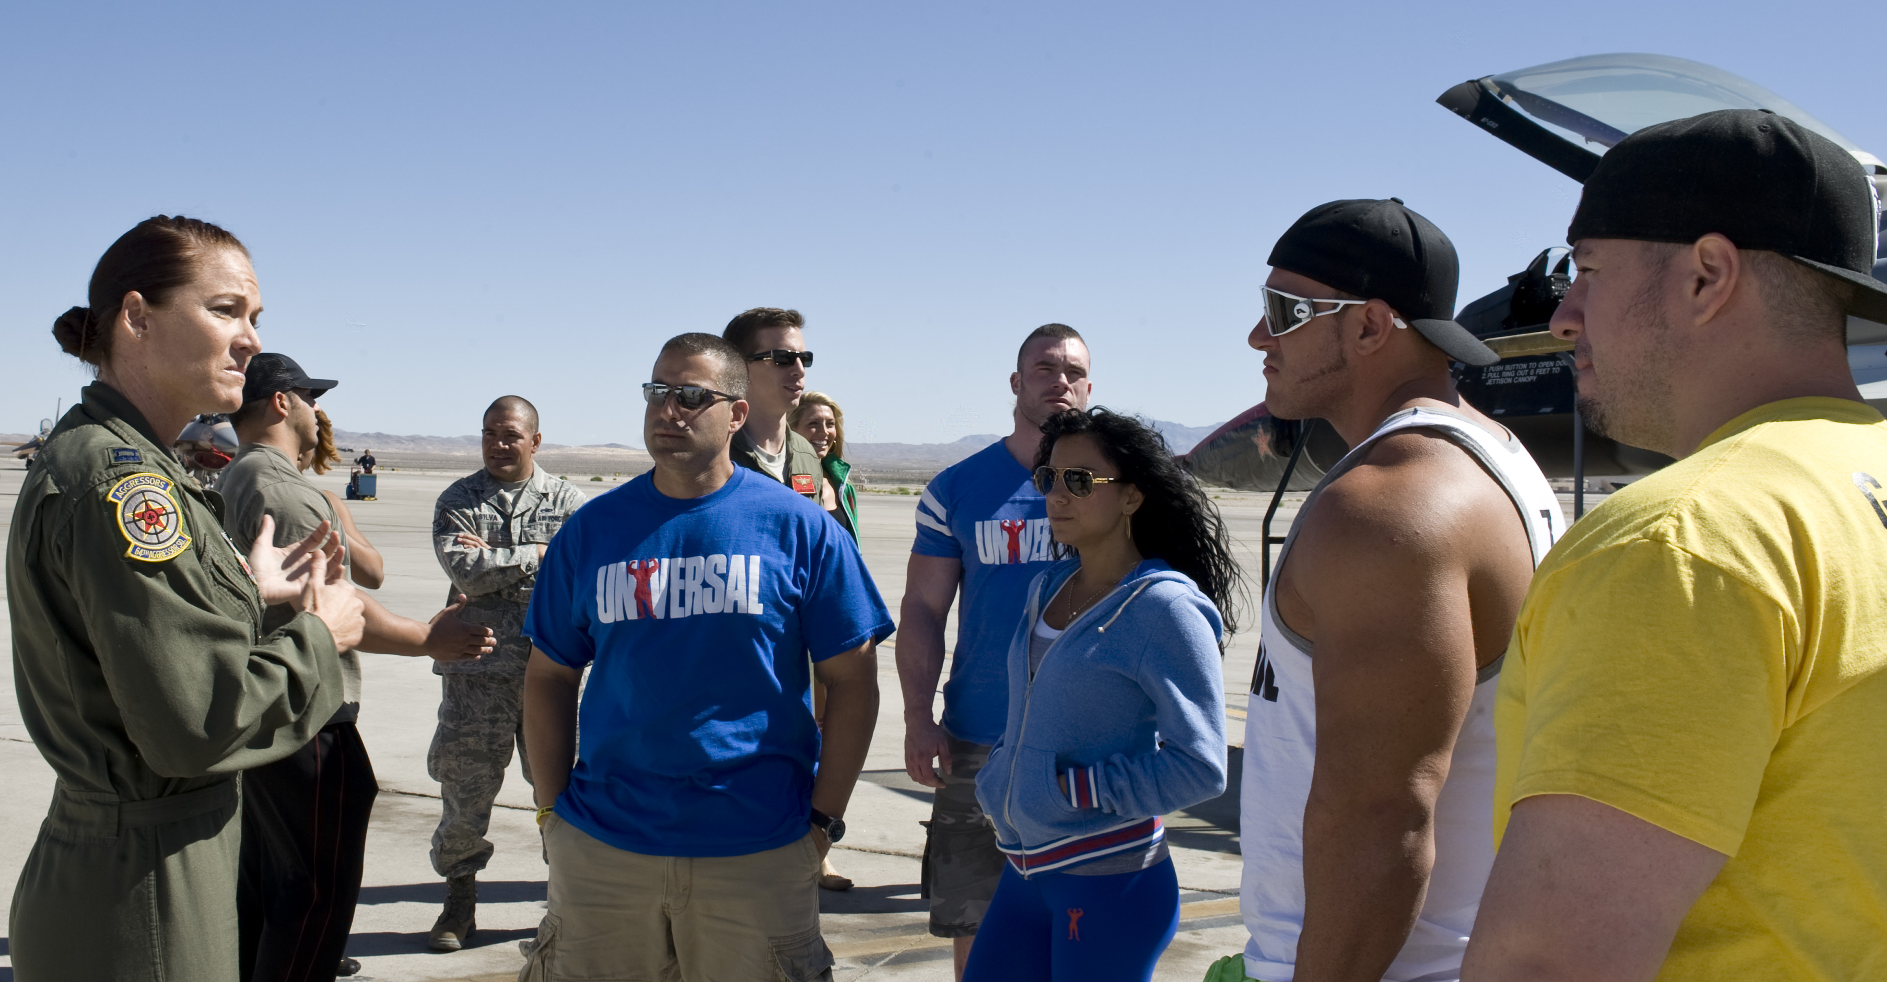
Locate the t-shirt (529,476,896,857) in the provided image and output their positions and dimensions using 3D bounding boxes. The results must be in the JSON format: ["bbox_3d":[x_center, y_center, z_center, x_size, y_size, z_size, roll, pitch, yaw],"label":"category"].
[{"bbox_3d":[-0.415,0.292,2.600,0.640,0.680,0.330,0,1,17],"label":"t-shirt"}]

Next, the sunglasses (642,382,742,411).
[{"bbox_3d":[-0.433,-0.168,2.550,0.142,0.045,0.135,3,-1,26],"label":"sunglasses"}]

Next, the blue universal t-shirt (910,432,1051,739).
[{"bbox_3d":[0.217,0.230,3.440,0.580,0.710,0.320,0,1,-2],"label":"blue universal t-shirt"}]

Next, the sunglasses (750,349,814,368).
[{"bbox_3d":[-0.405,-0.313,3.470,0.145,0.042,0.140,1,1,34],"label":"sunglasses"}]

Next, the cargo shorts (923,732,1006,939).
[{"bbox_3d":[0.176,0.785,3.440,0.450,0.520,0.330,0,1,0],"label":"cargo shorts"}]

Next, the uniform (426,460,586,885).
[{"bbox_3d":[-1.335,0.561,4.530,0.520,1.280,0.380,0,1,-7],"label":"uniform"}]

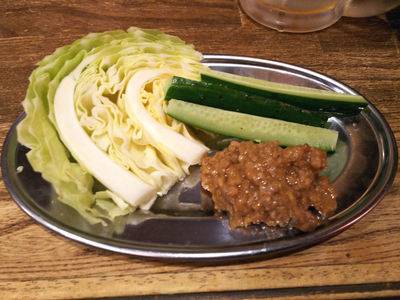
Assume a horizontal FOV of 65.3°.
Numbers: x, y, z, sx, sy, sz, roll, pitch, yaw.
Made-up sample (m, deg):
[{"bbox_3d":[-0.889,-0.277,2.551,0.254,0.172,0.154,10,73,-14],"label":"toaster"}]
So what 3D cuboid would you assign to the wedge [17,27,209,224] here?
[{"bbox_3d":[-0.044,-0.024,0.173,0.100,0.052,0.096,37,59,27],"label":"wedge"}]

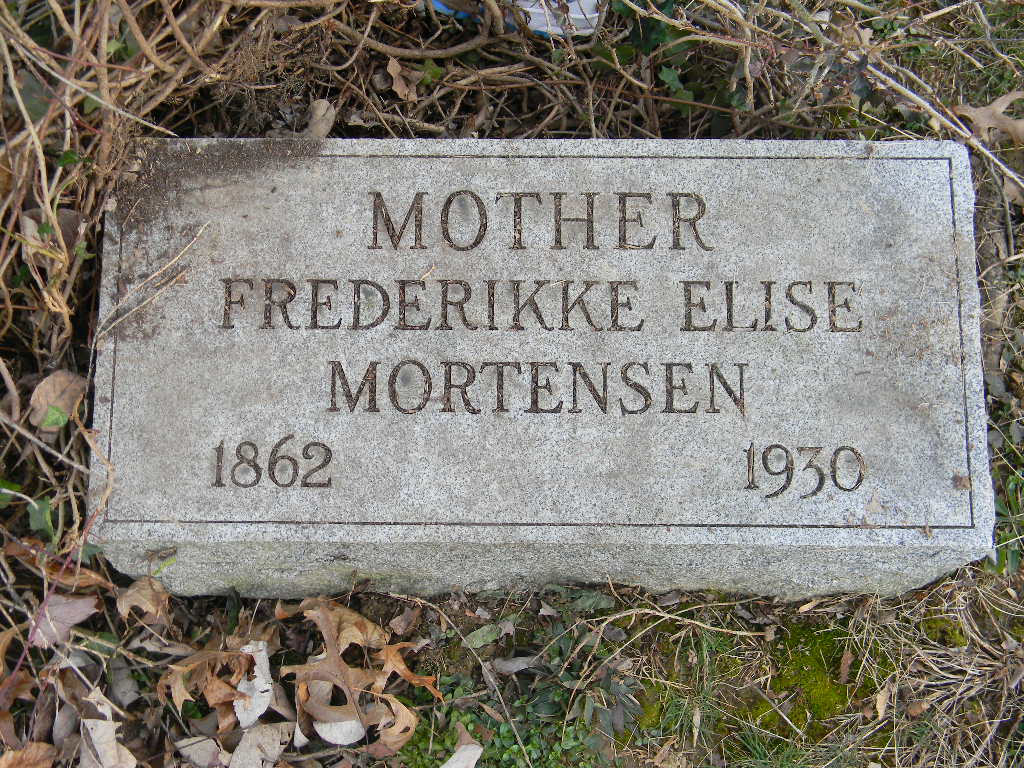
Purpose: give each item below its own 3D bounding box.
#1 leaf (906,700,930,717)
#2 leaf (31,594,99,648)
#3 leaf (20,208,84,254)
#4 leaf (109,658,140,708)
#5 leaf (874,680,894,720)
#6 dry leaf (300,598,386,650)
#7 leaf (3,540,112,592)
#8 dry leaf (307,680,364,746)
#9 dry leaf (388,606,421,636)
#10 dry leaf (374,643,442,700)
[{"bbox_3d":[0.289,0.231,0.862,0.018,0.006,0.011,0,74,0],"label":"leaf"},{"bbox_3d":[-0.316,0.168,0.855,0.044,0.014,0.037,2,74,1],"label":"leaf"},{"bbox_3d":[-0.337,-0.111,0.890,0.051,0.020,0.040,0,74,0],"label":"leaf"},{"bbox_3d":[-0.276,0.210,0.857,0.017,0.014,0.037,-24,75,-7],"label":"leaf"},{"bbox_3d":[0.270,0.230,0.880,0.009,0.006,0.028,18,75,6],"label":"leaf"},{"bbox_3d":[-0.118,0.169,0.850,0.066,0.024,0.037,0,74,0],"label":"dry leaf"},{"bbox_3d":[-0.328,0.132,0.875,0.087,0.018,0.018,20,76,6],"label":"leaf"},{"bbox_3d":[-0.123,0.229,0.845,0.043,0.022,0.046,0,74,0],"label":"dry leaf"},{"bbox_3d":[-0.078,0.173,0.885,0.027,0.008,0.015,-41,78,-10],"label":"dry leaf"},{"bbox_3d":[-0.074,0.205,0.865,0.049,0.018,0.040,0,74,1],"label":"dry leaf"}]

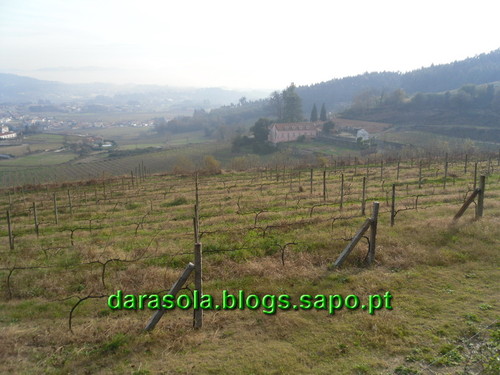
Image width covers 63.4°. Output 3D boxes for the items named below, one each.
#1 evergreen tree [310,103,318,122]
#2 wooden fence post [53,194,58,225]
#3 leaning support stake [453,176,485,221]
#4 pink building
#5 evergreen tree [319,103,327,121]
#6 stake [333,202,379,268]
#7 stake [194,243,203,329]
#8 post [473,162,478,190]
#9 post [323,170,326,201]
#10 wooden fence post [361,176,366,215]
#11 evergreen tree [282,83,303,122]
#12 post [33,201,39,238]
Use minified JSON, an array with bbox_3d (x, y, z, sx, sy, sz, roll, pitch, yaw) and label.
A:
[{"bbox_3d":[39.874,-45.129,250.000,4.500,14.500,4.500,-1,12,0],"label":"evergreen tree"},{"bbox_3d":[-9.417,1.028,19.600,0.100,1.600,0.100,-1,12,-3],"label":"wooden fence post"},{"bbox_3d":[7.679,0.362,14.200,1.050,1.550,0.180,-2,13,-5],"label":"leaning support stake"},{"bbox_3d":[25.091,-30.704,227.000,26.500,10.000,11.000,-6,14,-24],"label":"pink building"},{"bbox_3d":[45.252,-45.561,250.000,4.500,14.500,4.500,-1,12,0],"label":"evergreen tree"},{"bbox_3d":[2.571,1.146,9.800,1.020,1.580,0.180,-2,13,-5],"label":"stake"},{"bbox_3d":[-0.713,1.341,5.462,0.105,1.226,0.105,0,13,0],"label":"stake"},{"bbox_3d":[10.831,-0.395,19.329,0.090,1.550,0.090,-1,12,0],"label":"post"},{"bbox_3d":[3.920,-0.072,21.116,0.090,1.550,0.090,-1,12,0],"label":"post"},{"bbox_3d":[4.511,0.368,15.896,0.090,1.550,0.090,-1,12,0],"label":"wooden fence post"},{"bbox_3d":[26.273,-51.001,250.000,12.000,27.000,12.000,-1,12,0],"label":"evergreen tree"},{"bbox_3d":[-9.388,1.409,17.700,0.100,1.600,0.100,-1,12,-3],"label":"post"}]

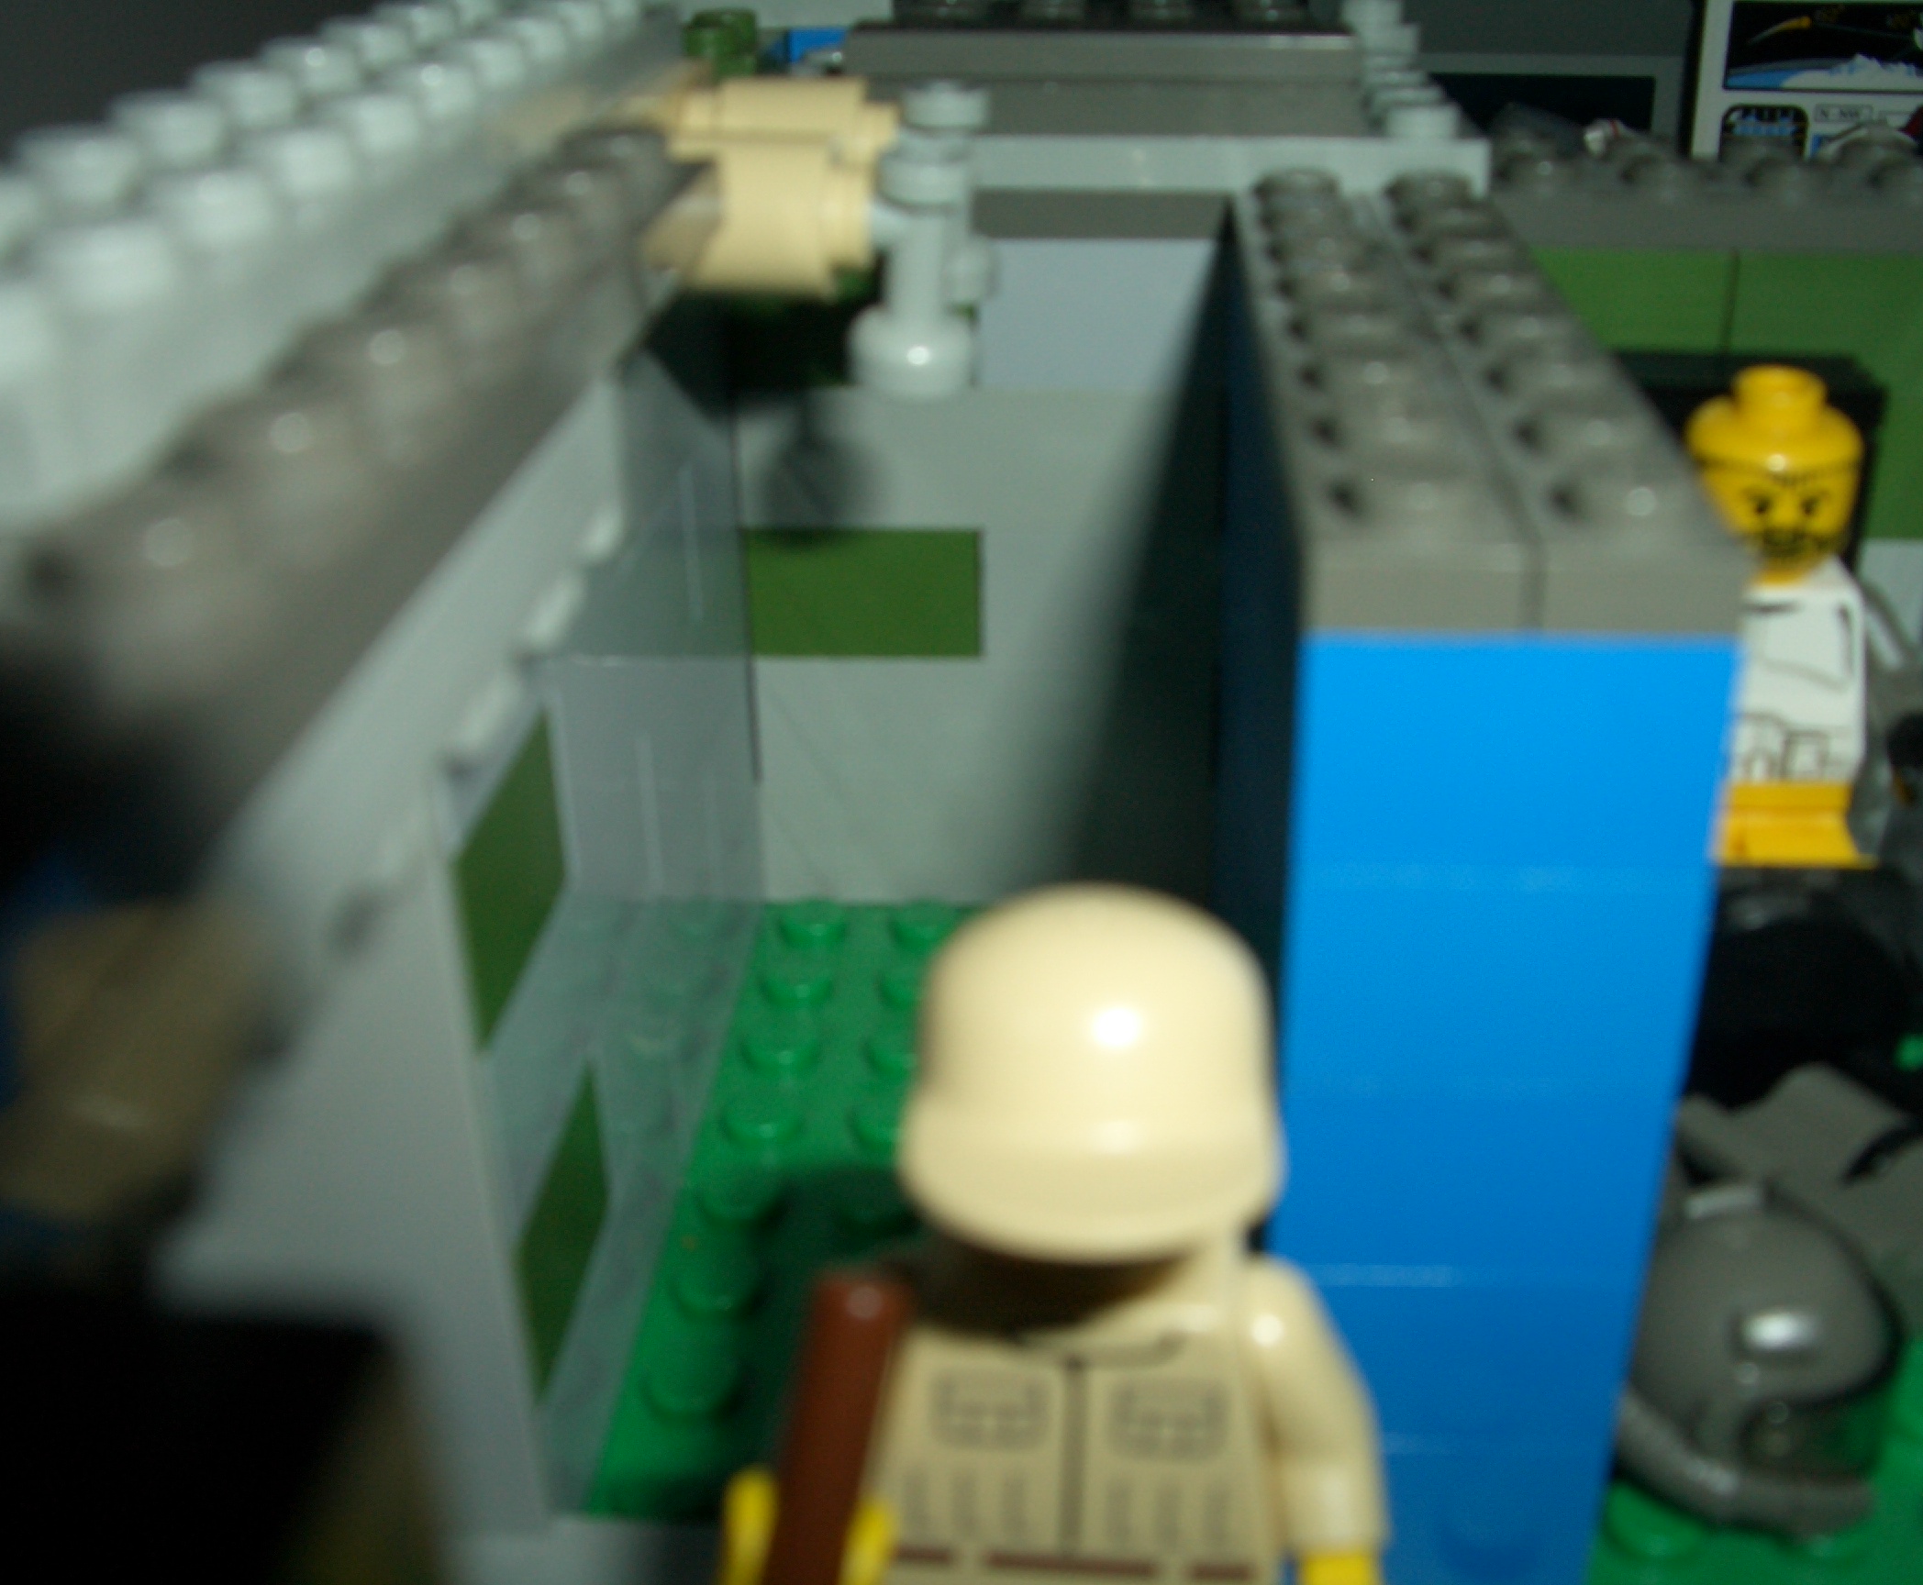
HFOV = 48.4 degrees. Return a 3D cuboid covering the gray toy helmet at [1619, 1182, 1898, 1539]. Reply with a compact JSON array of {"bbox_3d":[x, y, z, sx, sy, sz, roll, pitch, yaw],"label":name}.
[{"bbox_3d":[0.036,0.026,0.098,0.014,0.014,0.013,20,34,36],"label":"gray toy helmet"}]

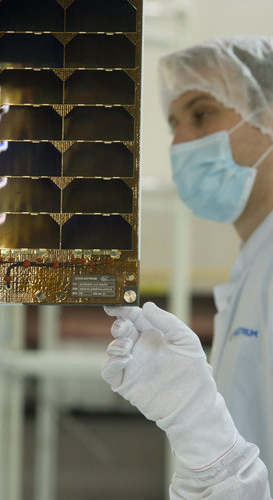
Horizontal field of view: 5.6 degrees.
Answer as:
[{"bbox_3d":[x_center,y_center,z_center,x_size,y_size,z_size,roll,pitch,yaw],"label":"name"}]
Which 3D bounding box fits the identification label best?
[{"bbox_3d":[-0.048,0.041,3.150,0.050,0.025,0.001,1,-5,1],"label":"identification label"}]

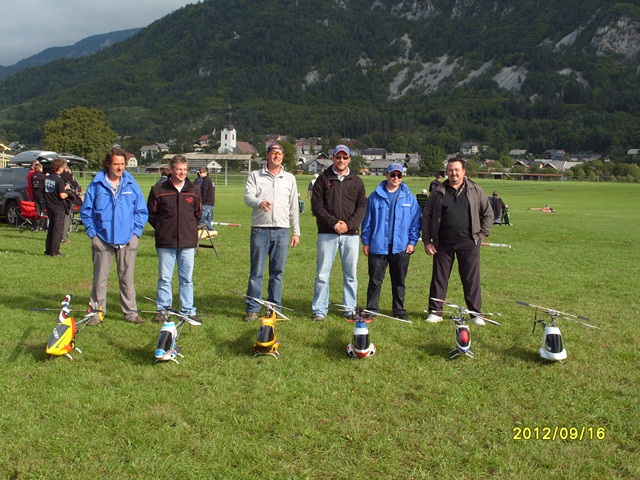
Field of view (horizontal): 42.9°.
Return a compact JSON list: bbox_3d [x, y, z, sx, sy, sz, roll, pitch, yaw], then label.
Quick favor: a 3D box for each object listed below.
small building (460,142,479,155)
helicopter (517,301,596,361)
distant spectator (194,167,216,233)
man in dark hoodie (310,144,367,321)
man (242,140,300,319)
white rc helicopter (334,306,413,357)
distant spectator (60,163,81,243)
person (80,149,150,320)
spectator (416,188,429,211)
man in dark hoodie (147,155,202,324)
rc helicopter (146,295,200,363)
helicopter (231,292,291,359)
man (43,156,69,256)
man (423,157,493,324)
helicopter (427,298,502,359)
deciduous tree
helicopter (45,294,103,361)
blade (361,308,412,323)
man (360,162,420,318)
[{"bbox_3d":[103.120,-62.781,560.000,9.500,8.800,9.200,5,6,43],"label":"small building"},{"bbox_3d":[1.970,0.788,6.992,0.550,0.410,1.250,0,5,6],"label":"helicopter"},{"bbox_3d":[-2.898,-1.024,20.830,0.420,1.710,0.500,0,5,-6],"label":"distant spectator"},{"bbox_3d":[0.198,-0.083,8.725,0.580,1.850,0.380,0,5,0],"label":"man in dark hoodie"},{"bbox_3d":[-0.516,-0.090,8.684,0.580,1.870,0.420,0,5,-5],"label":"man"},{"bbox_3d":[0.380,0.792,7.063,0.650,0.390,1.250,0,5,2],"label":"white rc helicopter"},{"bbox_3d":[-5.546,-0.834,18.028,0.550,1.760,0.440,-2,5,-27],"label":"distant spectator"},{"bbox_3d":[-2.132,-0.046,8.386,0.680,1.810,0.400,-1,5,-14],"label":"person"},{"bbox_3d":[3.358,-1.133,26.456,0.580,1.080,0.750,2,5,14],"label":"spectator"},{"bbox_3d":[-1.528,-0.017,8.600,0.580,1.750,0.380,-1,5,-14],"label":"man in dark hoodie"},{"bbox_3d":[-1.260,0.792,6.943,0.560,0.410,1.250,0,5,6],"label":"rc helicopter"},{"bbox_3d":[-0.490,0.782,7.062,0.580,0.410,1.250,0,5,1],"label":"helicopter"},{"bbox_3d":[-4.909,-0.612,15.126,0.550,1.800,0.420,4,6,35],"label":"man"},{"bbox_3d":[1.437,-0.001,8.531,0.720,1.720,0.400,1,5,10],"label":"man"},{"bbox_3d":[1.190,0.783,7.042,0.620,0.410,1.250,0,5,6],"label":"helicopter"},{"bbox_3d":[-49.900,-20.098,169.393,15.800,14.800,15.800,-1,5,-16],"label":"deciduous tree"},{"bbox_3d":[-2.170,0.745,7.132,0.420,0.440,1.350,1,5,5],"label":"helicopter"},{"bbox_3d":[0.535,0.637,6.759,0.060,0.030,0.620,-4,6,-37],"label":"blade"},{"bbox_3d":[0.747,0.028,8.552,0.640,1.670,0.400,0,5,2],"label":"man"}]

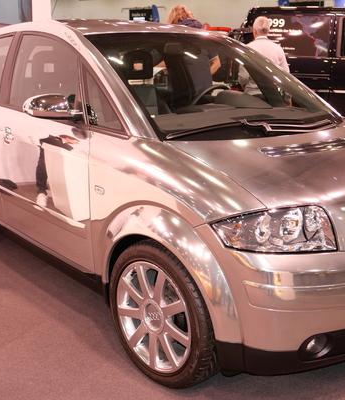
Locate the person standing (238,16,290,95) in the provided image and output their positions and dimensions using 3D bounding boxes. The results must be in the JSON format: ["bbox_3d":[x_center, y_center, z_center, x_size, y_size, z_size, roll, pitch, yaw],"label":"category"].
[{"bbox_3d":[0.959,-1.073,5.774,0.490,1.737,0.310,0,15,-3],"label":"person standing"}]

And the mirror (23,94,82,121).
[{"bbox_3d":[-0.537,-0.418,2.393,0.225,0.120,0.145,-12,20,-40],"label":"mirror"}]

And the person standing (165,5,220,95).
[{"bbox_3d":[0.176,-0.865,4.927,0.470,1.761,0.340,4,15,12],"label":"person standing"}]

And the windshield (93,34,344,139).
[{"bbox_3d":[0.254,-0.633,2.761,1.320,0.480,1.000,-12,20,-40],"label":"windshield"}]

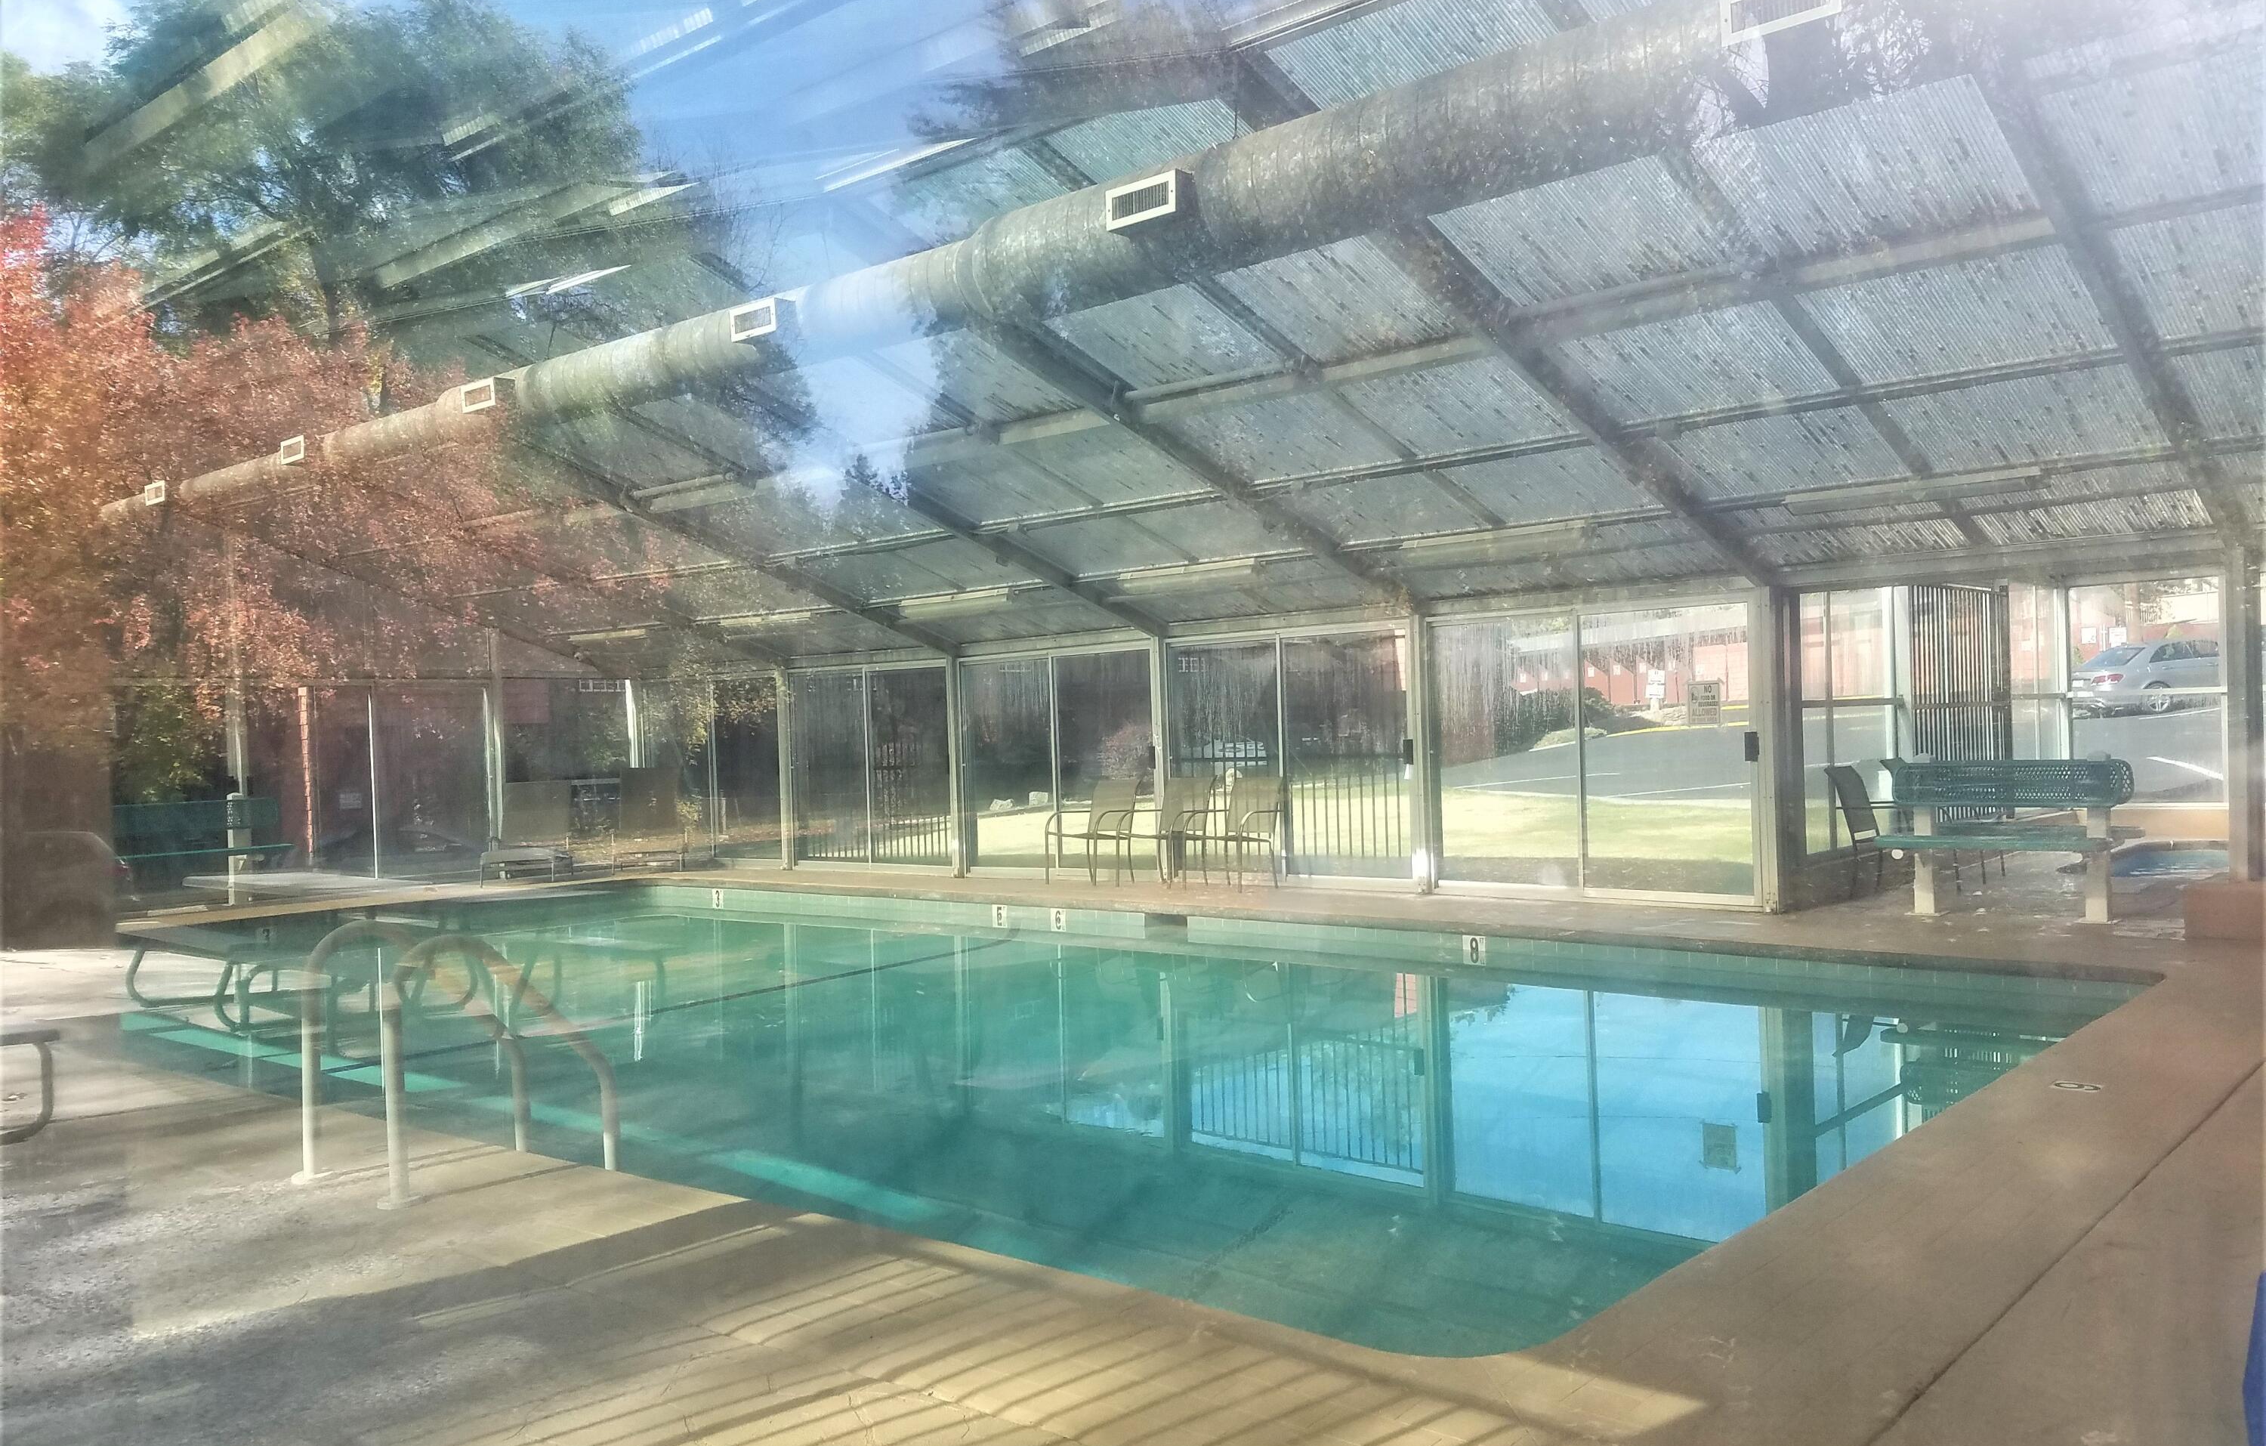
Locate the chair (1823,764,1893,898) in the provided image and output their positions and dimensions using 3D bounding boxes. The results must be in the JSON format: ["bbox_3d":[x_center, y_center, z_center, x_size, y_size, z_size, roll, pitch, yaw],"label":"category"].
[{"bbox_3d":[4.937,0.699,11.087,0.620,0.860,0.580,-2,-1,41],"label":"chair"}]

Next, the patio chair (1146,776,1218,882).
[{"bbox_3d":[0.244,0.877,13.589,0.580,0.860,0.600,-2,-1,41],"label":"patio chair"}]

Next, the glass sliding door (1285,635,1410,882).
[{"bbox_3d":[1.565,0.230,12.596,1.120,1.870,0.060,-2,-1,41],"label":"glass sliding door"}]

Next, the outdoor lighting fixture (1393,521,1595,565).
[{"bbox_3d":[2.332,-1.196,11.261,1.480,0.130,0.200,-2,0,43],"label":"outdoor lighting fixture"}]

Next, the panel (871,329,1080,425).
[{"bbox_3d":[-0.953,-2.202,10.887,1.000,0.050,1.121,-2,-21,43],"label":"panel"}]

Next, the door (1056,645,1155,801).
[{"bbox_3d":[-0.211,0.368,15.235,1.260,2.000,0.060,-2,0,43],"label":"door"}]

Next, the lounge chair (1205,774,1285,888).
[{"bbox_3d":[0.797,0.920,14.069,0.610,0.920,0.620,-2,0,43],"label":"lounge chair"}]

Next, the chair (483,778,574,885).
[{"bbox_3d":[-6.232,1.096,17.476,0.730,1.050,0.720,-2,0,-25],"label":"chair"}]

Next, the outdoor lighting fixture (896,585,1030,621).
[{"bbox_3d":[-1.435,-0.961,13.738,1.250,0.090,0.150,-2,-16,41],"label":"outdoor lighting fixture"}]

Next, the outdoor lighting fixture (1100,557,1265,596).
[{"bbox_3d":[0.321,-1.123,13.106,1.460,0.130,0.200,-2,0,43],"label":"outdoor lighting fixture"}]

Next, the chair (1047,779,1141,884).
[{"bbox_3d":[-0.362,0.962,15.105,0.600,0.920,0.620,-2,0,43],"label":"chair"}]

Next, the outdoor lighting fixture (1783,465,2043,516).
[{"bbox_3d":[4.138,-1.238,9.076,1.250,0.090,0.150,-2,-16,41],"label":"outdoor lighting fixture"}]

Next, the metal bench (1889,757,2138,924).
[{"bbox_3d":[5.001,0.647,9.717,1.250,0.920,0.930,-2,-1,41],"label":"metal bench"}]

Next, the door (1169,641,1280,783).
[{"bbox_3d":[0.707,0.266,13.345,1.120,1.870,0.060,-2,-1,41],"label":"door"}]

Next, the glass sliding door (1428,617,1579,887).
[{"bbox_3d":[2.561,0.189,11.727,1.120,1.880,0.060,-2,-1,41],"label":"glass sliding door"}]

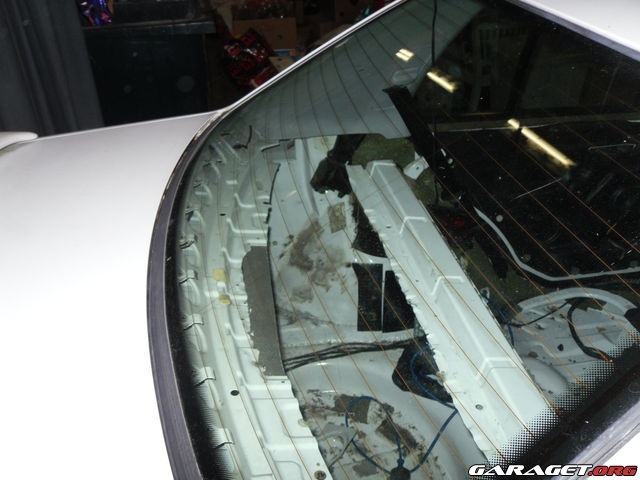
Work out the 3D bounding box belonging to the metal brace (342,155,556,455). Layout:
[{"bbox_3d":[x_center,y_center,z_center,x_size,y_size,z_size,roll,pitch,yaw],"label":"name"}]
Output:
[{"bbox_3d":[0.237,0.083,1.363,0.148,0.057,1.005,-6,34,-9],"label":"metal brace"}]

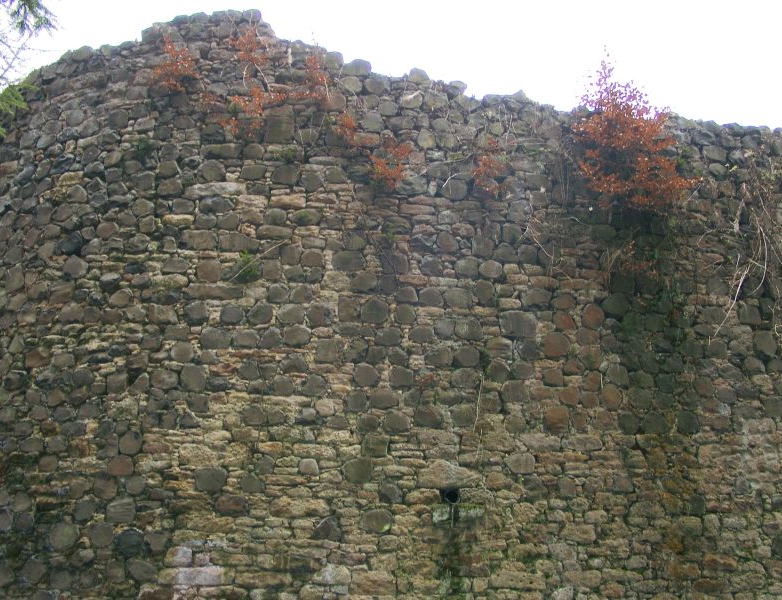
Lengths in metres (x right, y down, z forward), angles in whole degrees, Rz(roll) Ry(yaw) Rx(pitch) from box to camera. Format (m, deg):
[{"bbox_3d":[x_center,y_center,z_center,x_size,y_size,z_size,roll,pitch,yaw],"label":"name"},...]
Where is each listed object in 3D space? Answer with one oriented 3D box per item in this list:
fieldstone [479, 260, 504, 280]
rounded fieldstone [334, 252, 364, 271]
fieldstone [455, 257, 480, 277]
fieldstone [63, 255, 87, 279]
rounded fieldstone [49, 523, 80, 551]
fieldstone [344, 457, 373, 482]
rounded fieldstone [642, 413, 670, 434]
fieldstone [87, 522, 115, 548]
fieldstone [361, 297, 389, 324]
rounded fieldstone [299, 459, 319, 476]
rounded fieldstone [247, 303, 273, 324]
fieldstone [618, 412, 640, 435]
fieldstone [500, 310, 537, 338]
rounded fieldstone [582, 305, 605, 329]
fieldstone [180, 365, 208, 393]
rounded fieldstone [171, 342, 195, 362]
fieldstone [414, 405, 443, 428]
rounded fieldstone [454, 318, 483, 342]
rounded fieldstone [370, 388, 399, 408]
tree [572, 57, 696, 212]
[{"bbox_3d":[1.104,-0.324,8.635,0.259,0.210,0.199,2,-12,-8],"label":"fieldstone"},{"bbox_3d":[-0.415,-0.385,7.859,0.308,0.223,0.210,-1,-16,2],"label":"rounded fieldstone"},{"bbox_3d":[0.838,-0.367,8.607,0.256,0.209,0.198,1,-12,-7],"label":"fieldstone"},{"bbox_3d":[-3.607,-0.383,8.984,0.298,0.264,0.239,-3,-12,16],"label":"fieldstone"},{"bbox_3d":[-3.135,2.271,7.545,0.305,0.259,0.214,-4,-16,15],"label":"rounded fieldstone"},{"bbox_3d":[-0.336,1.750,8.114,0.296,0.255,0.234,0,-12,-1],"label":"fieldstone"},{"bbox_3d":[2.442,1.140,7.254,0.257,0.202,0.184,0,-14,0],"label":"rounded fieldstone"},{"bbox_3d":[-3.052,2.463,8.255,0.284,0.240,0.223,-3,-12,13],"label":"fieldstone"},{"bbox_3d":[-0.148,0.100,7.518,0.266,0.266,0.213,0,-14,0],"label":"fieldstone"},{"bbox_3d":[-0.759,1.559,7.314,0.181,0.162,0.136,-1,-16,4],"label":"rounded fieldstone"},{"bbox_3d":[-1.246,0.129,7.505,0.247,0.209,0.182,0,-14,0],"label":"rounded fieldstone"},{"bbox_3d":[2.306,1.199,7.630,0.214,0.207,0.165,2,-16,-9],"label":"fieldstone"},{"bbox_3d":[1.259,0.242,7.758,0.366,0.273,0.251,1,-16,-5],"label":"fieldstone"},{"bbox_3d":[2.262,0.184,8.776,0.274,0.256,0.225,3,-12,-14],"label":"rounded fieldstone"},{"bbox_3d":[-1.865,0.741,7.420,0.263,0.263,0.210,-2,-14,7],"label":"fieldstone"},{"bbox_3d":[-2.052,0.519,7.771,0.240,0.195,0.169,-3,-16,10],"label":"rounded fieldstone"},{"bbox_3d":[0.355,1.103,7.440,0.274,0.220,0.196,0,-16,-1],"label":"fieldstone"},{"bbox_3d":[0.746,0.280,7.468,0.265,0.208,0.189,0,-14,0],"label":"rounded fieldstone"},{"bbox_3d":[-0.068,1.035,8.257,0.302,0.198,0.212,0,-12,-2],"label":"rounded fieldstone"},{"bbox_3d":[2.756,-1.866,8.969,1.250,1.735,1.100,4,-12,-17],"label":"tree"}]

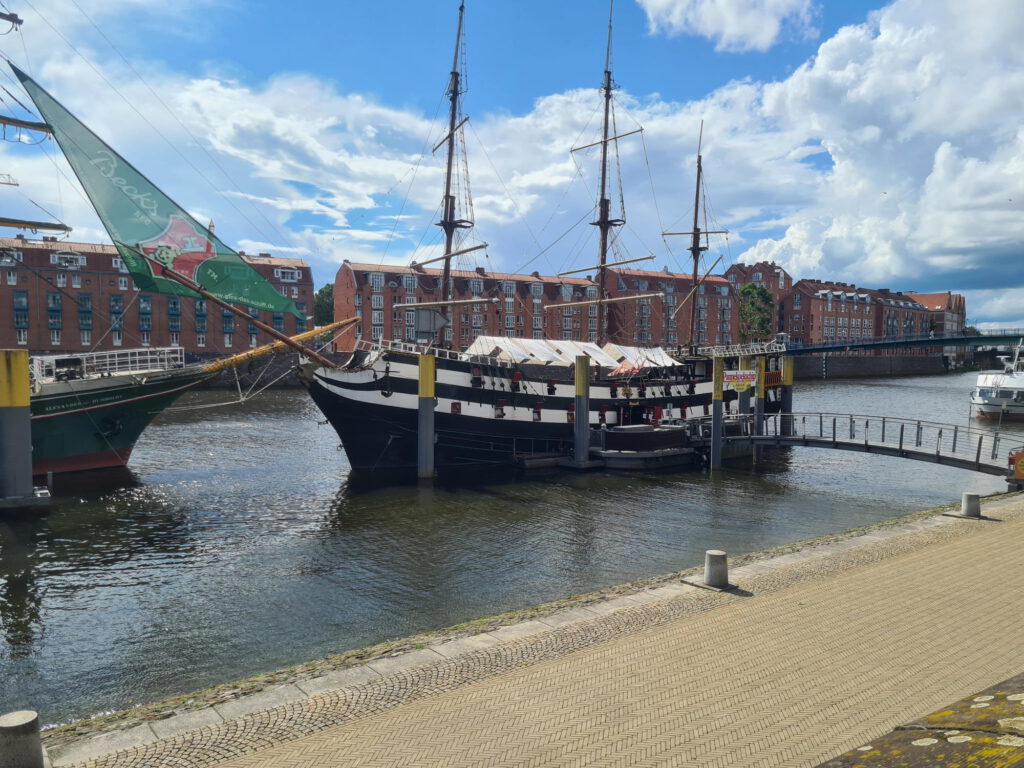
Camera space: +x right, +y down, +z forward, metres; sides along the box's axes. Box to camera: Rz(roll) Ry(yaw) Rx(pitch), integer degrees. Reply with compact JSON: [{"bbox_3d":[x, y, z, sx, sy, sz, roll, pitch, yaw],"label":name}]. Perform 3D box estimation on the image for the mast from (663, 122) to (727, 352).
[{"bbox_3d":[13.568,-10.533,55.511,5.500,16.700,5.500,-1,3,-40],"label":"mast"}]

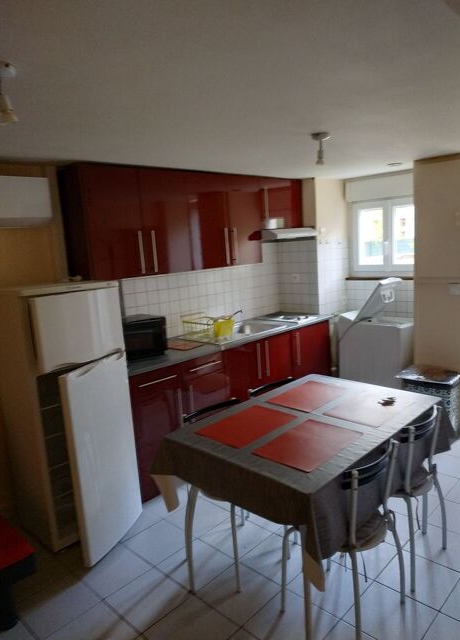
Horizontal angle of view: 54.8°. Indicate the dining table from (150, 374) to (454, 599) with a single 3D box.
[{"bbox_3d":[0.409,0.844,2.223,0.858,0.766,1.238,5,13,45],"label":"dining table"}]

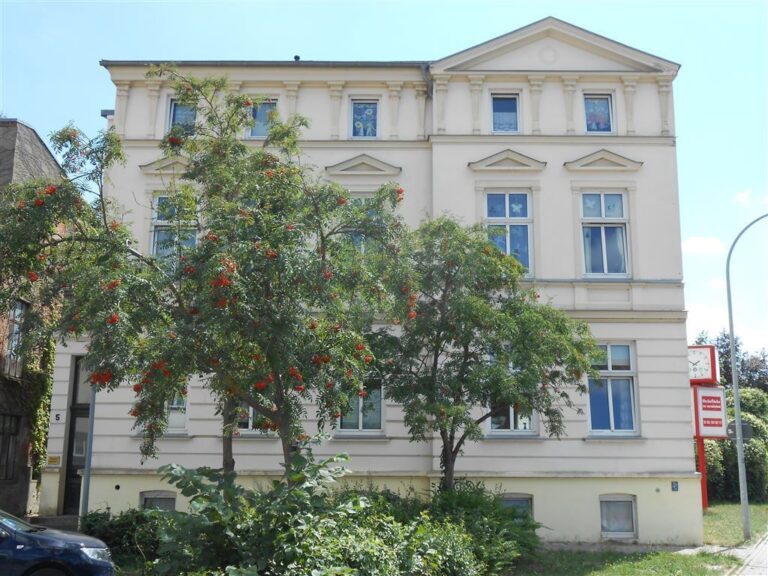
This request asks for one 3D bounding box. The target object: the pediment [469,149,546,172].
[{"bbox_3d":[2.895,-2.954,19.865,1.858,0.550,0.270,0,-12,0],"label":"pediment"}]

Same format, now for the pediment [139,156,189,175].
[{"bbox_3d":[-4.895,-2.881,19.818,1.616,0.401,0.220,0,-13,0],"label":"pediment"}]

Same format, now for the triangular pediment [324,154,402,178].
[{"bbox_3d":[-0.477,-2.719,19.038,1.716,0.530,0.250,0,-11,0],"label":"triangular pediment"}]

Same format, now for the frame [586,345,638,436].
[{"bbox_3d":[4.855,2.156,17.999,1.074,1.982,0.130,0,-11,0],"label":"frame"}]

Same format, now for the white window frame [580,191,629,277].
[{"bbox_3d":[4.903,-1.184,18.672,1.044,1.996,0.130,0,-11,0],"label":"white window frame"}]

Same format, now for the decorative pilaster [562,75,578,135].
[{"bbox_3d":[4.453,-4.348,20.192,0.396,1.536,0.180,0,-12,0],"label":"decorative pilaster"}]

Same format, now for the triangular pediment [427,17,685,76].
[{"bbox_3d":[3.861,-5.413,19.304,5.559,1.417,0.600,0,-11,0],"label":"triangular pediment"}]

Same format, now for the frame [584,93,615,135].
[{"bbox_3d":[4.885,-3.947,19.229,0.664,1.012,0.130,0,-11,0],"label":"frame"}]

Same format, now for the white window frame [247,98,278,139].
[{"bbox_3d":[-2.922,-4.088,20.340,0.706,0.994,0.120,0,-13,0],"label":"white window frame"}]

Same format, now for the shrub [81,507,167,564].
[{"bbox_3d":[-4.981,4.644,16.120,1.647,0.829,1.300,0,-12,0],"label":"shrub"}]

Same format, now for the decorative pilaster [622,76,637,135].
[{"bbox_3d":[5.796,-4.299,19.812,0.400,1.415,0.180,0,-13,0],"label":"decorative pilaster"}]

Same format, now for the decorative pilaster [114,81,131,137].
[{"bbox_3d":[-6.364,-4.334,20.649,0.369,1.524,0.180,0,-12,0],"label":"decorative pilaster"}]

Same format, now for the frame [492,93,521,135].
[{"bbox_3d":[2.888,-4.139,20.019,0.635,0.976,0.120,0,-13,0],"label":"frame"}]

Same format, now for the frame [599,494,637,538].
[{"bbox_3d":[4.818,4.730,17.459,0.764,0.868,0.130,0,-11,0],"label":"frame"}]

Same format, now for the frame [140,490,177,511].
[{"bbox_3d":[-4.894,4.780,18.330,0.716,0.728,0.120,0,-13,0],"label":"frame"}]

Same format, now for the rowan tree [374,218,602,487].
[{"bbox_3d":[1.753,1.678,14.761,4.059,6.001,3.800,0,-11,0],"label":"rowan tree"}]

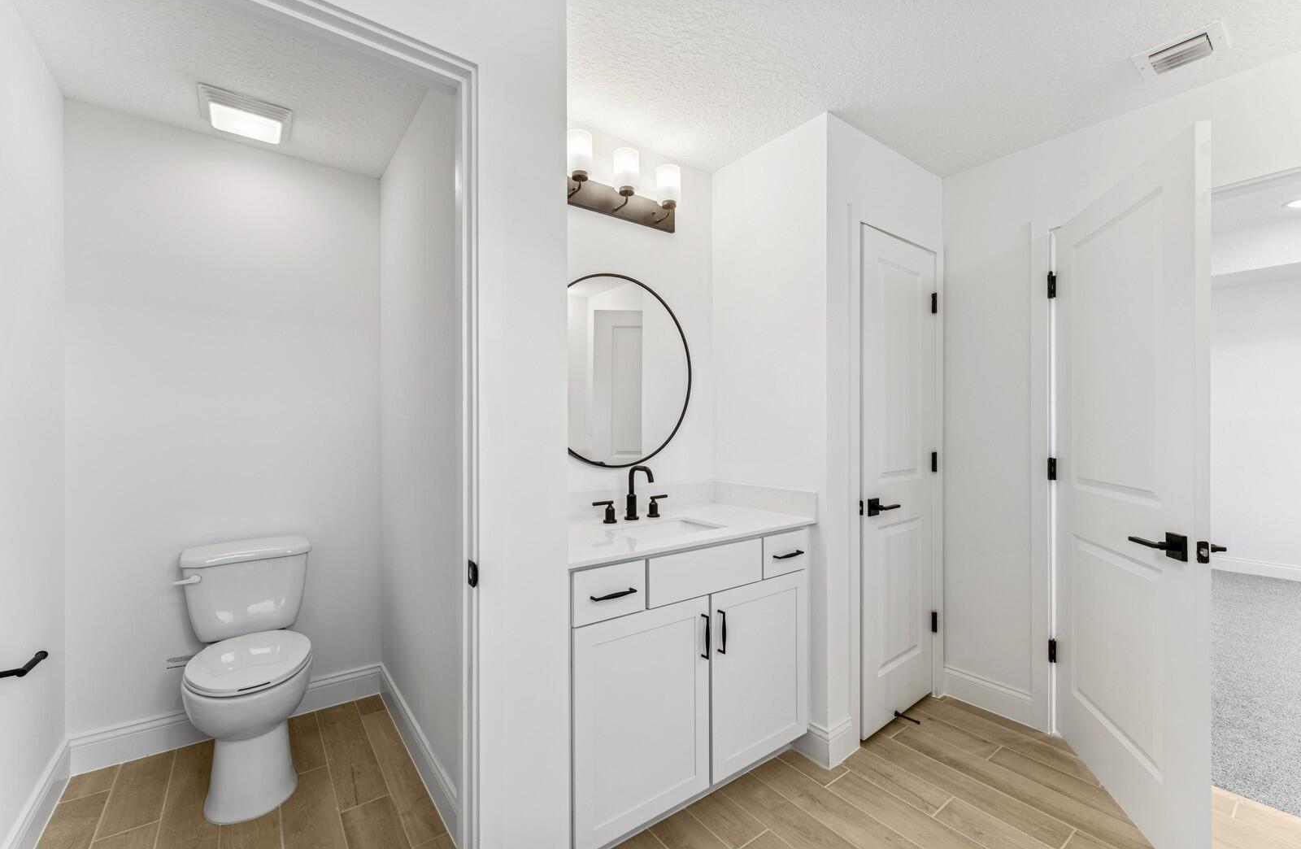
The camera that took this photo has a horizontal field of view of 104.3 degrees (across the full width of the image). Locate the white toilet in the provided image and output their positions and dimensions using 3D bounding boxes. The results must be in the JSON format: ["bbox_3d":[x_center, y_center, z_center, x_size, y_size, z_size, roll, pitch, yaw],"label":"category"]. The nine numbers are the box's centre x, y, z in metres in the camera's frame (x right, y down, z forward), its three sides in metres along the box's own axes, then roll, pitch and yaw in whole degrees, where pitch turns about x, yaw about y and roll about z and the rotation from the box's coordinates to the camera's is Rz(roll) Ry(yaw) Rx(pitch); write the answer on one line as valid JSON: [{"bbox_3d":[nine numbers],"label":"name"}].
[{"bbox_3d":[-1.464,0.873,1.829,0.420,0.790,0.680,0,-1,-37],"label":"white toilet"}]

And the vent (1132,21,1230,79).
[{"bbox_3d":[1.648,-1.151,1.574,0.207,0.018,0.193,0,0,-36],"label":"vent"}]

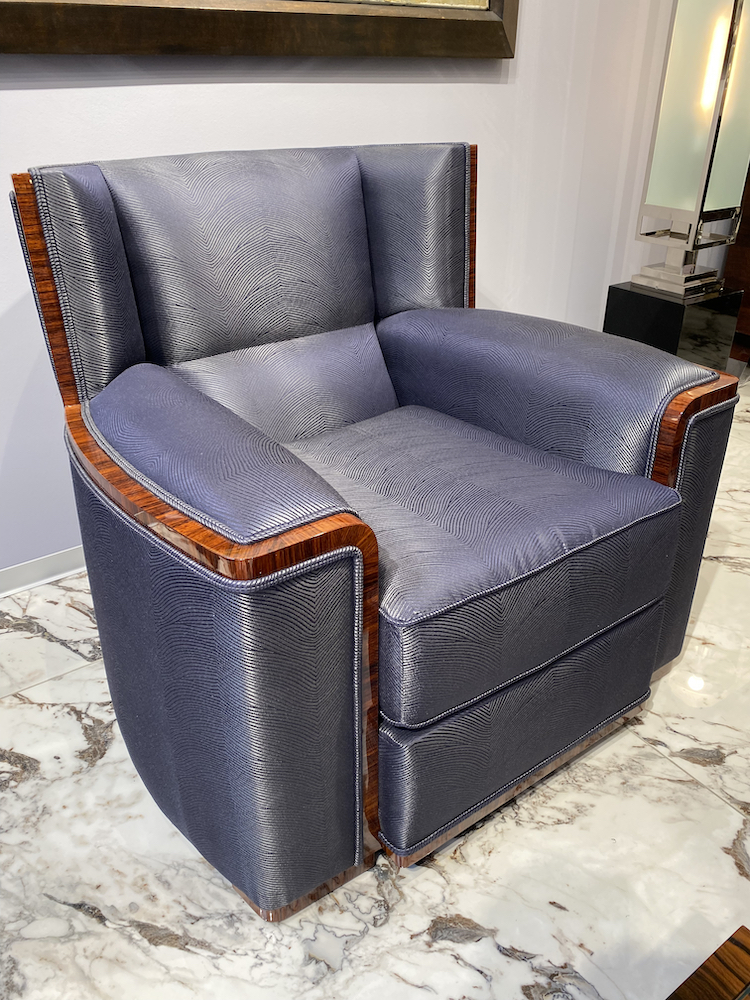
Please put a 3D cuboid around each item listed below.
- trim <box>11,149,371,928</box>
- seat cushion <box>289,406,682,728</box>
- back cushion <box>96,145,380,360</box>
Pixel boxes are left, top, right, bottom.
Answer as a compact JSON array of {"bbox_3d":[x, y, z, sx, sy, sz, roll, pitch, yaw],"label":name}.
[{"bbox_3d":[-0.278,0.029,1.101,0.220,0.890,0.700,-19,34,-30],"label":"trim"},{"bbox_3d":[0.043,0.029,1.277,0.562,0.178,0.696,-19,29,-30],"label":"seat cushion"},{"bbox_3d":[-0.249,-0.489,1.469,0.533,0.350,0.125,-19,24,-30],"label":"back cushion"}]

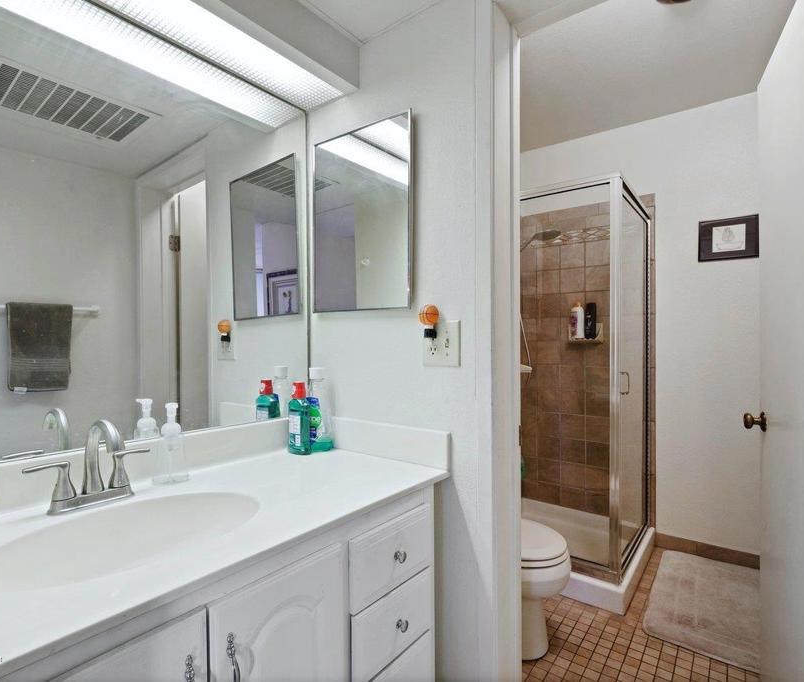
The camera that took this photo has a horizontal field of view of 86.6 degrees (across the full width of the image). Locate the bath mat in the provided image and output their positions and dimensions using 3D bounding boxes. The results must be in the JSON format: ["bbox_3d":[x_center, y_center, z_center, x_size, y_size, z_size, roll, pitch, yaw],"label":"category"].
[{"bbox_3d":[1.443,1.183,1.939,0.530,0.020,0.860,0,-1,35],"label":"bath mat"}]

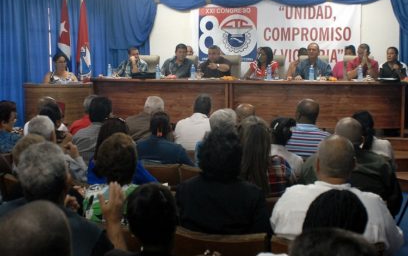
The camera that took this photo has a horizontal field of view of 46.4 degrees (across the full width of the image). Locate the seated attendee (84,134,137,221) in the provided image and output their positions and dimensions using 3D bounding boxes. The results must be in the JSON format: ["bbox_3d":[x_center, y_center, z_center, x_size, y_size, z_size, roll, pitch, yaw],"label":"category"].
[{"bbox_3d":[-0.428,0.619,2.641,0.470,1.230,0.720,1,8,8],"label":"seated attendee"}]

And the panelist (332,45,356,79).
[{"bbox_3d":[2.307,-0.707,7.601,0.480,1.230,0.750,0,7,3],"label":"panelist"}]

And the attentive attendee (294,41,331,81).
[{"bbox_3d":[1.580,-0.584,6.854,0.530,1.270,0.750,1,8,5],"label":"attentive attendee"}]

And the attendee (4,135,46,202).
[{"bbox_3d":[-0.899,0.621,2.742,0.470,1.220,0.720,1,8,8],"label":"attendee"}]

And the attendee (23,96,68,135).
[{"bbox_3d":[-1.560,0.288,4.960,0.480,1.250,0.800,1,8,5],"label":"attendee"}]

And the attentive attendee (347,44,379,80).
[{"bbox_3d":[2.105,-0.495,6.344,0.520,1.250,0.720,1,8,10],"label":"attentive attendee"}]

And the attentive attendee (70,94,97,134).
[{"bbox_3d":[-1.027,0.294,4.715,0.500,1.250,0.720,1,8,8],"label":"attentive attendee"}]

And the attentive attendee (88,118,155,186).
[{"bbox_3d":[-0.510,0.518,3.108,0.480,1.220,0.780,0,7,2],"label":"attentive attendee"}]

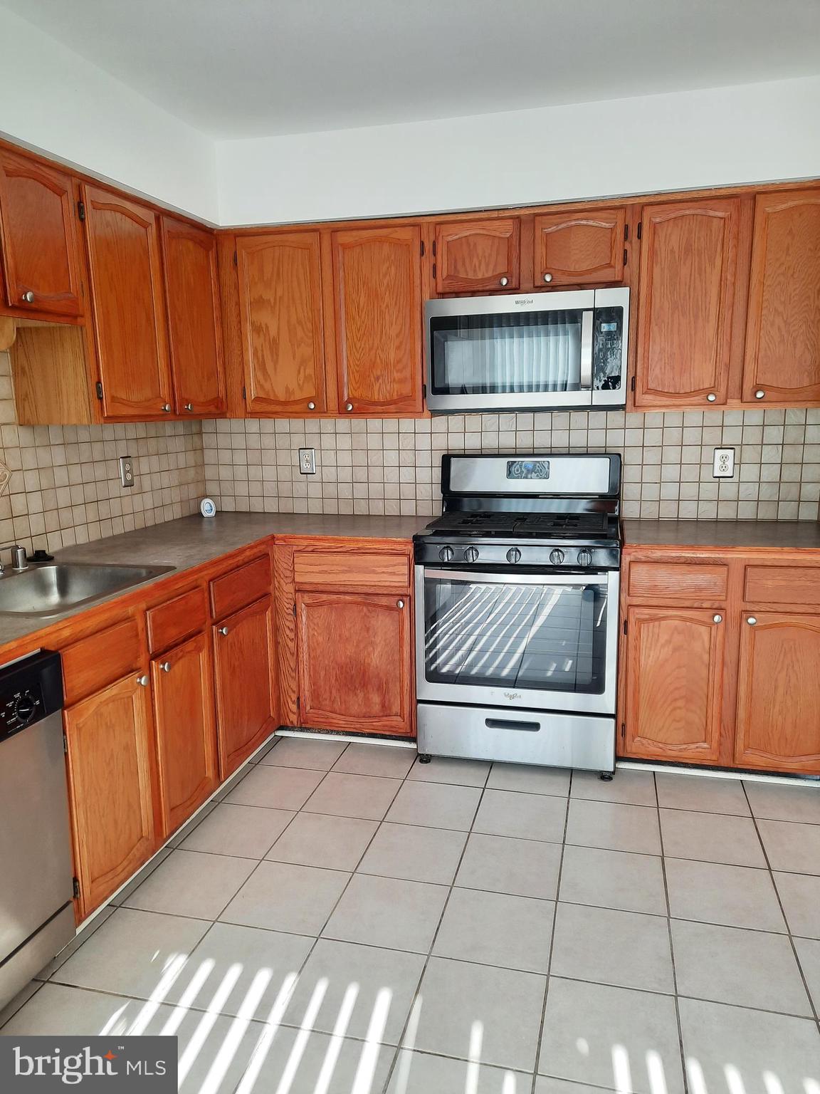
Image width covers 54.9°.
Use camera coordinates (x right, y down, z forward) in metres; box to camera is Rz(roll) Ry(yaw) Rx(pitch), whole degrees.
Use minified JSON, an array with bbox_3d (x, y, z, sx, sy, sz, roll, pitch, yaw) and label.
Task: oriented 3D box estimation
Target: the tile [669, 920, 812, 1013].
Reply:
[{"bbox_3d":[0.835,1.071,2.020,0.303,0.010,0.303,2,11,14],"label":"tile"}]

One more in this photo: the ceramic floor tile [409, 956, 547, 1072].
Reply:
[{"bbox_3d":[0.163,1.109,1.887,0.303,0.010,0.303,2,11,14],"label":"ceramic floor tile"}]

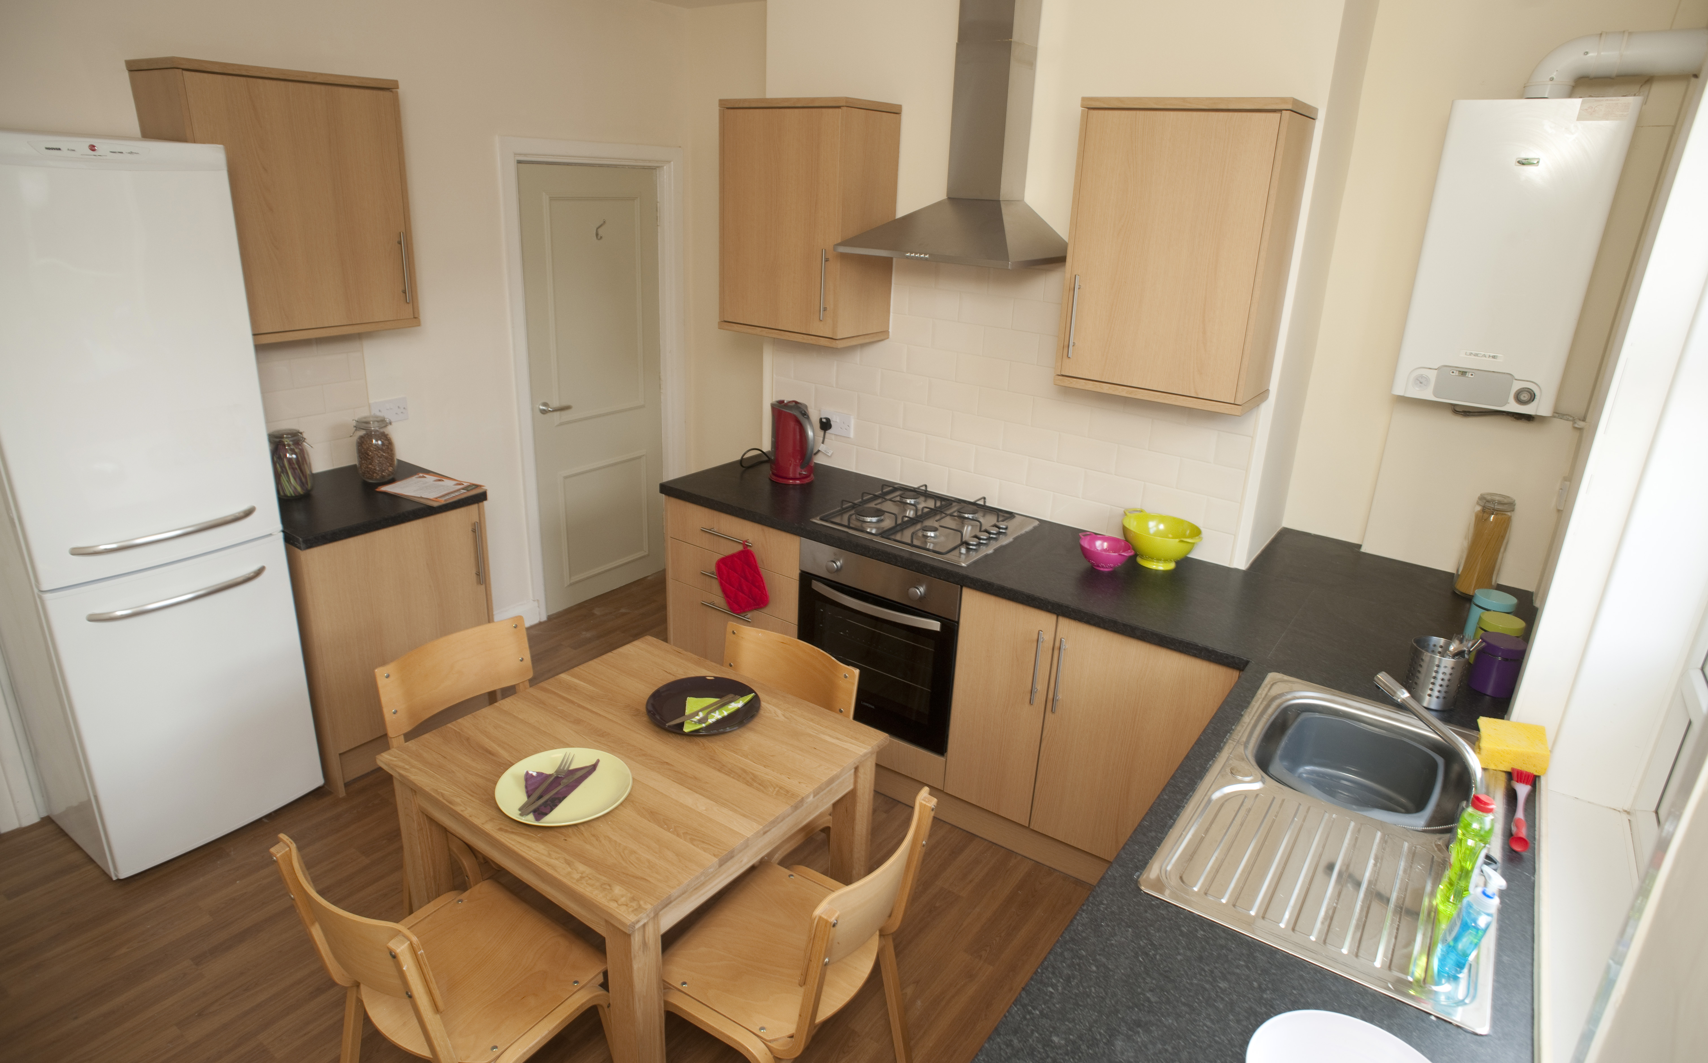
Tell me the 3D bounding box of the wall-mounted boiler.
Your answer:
[{"bbox_3d":[1.735,-0.731,2.517,0.392,0.765,0.310,16,25,32],"label":"wall-mounted boiler"}]

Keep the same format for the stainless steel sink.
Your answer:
[{"bbox_3d":[0.936,0.587,1.829,0.500,0.160,0.940,16,25,32],"label":"stainless steel sink"}]

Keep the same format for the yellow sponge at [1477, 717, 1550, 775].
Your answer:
[{"bbox_3d":[1.348,0.439,1.941,0.109,0.050,0.110,2,21,31],"label":"yellow sponge"}]

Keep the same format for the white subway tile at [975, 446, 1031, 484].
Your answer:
[{"bbox_3d":[0.506,-0.229,3.282,0.200,0.100,0.010,16,24,32],"label":"white subway tile"}]

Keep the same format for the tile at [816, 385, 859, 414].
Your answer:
[{"bbox_3d":[-0.067,-0.490,3.604,0.200,0.100,0.010,16,25,32],"label":"tile"}]

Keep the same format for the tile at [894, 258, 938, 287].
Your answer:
[{"bbox_3d":[0.198,-0.898,3.280,0.200,0.100,0.010,16,24,32],"label":"tile"}]

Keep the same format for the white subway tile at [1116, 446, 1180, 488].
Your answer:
[{"bbox_3d":[0.920,-0.208,2.973,0.200,0.100,0.010,16,24,32],"label":"white subway tile"}]

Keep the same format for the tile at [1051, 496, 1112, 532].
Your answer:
[{"bbox_3d":[0.749,-0.065,3.147,0.200,0.100,0.010,16,25,32],"label":"tile"}]

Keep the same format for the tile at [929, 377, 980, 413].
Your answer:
[{"bbox_3d":[0.346,-0.465,3.288,0.198,0.100,0.010,16,25,32],"label":"tile"}]

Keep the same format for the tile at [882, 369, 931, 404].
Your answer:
[{"bbox_3d":[0.184,-0.514,3.408,0.200,0.100,0.010,16,25,32],"label":"tile"}]

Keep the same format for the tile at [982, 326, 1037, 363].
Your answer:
[{"bbox_3d":[0.518,-0.607,3.109,0.198,0.100,0.010,16,25,32],"label":"tile"}]

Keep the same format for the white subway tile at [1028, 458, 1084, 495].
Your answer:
[{"bbox_3d":[0.670,-0.180,3.164,0.200,0.100,0.010,16,25,32],"label":"white subway tile"}]

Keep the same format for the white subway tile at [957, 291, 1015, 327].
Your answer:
[{"bbox_3d":[0.437,-0.727,3.116,0.198,0.099,0.009,16,25,32],"label":"white subway tile"}]

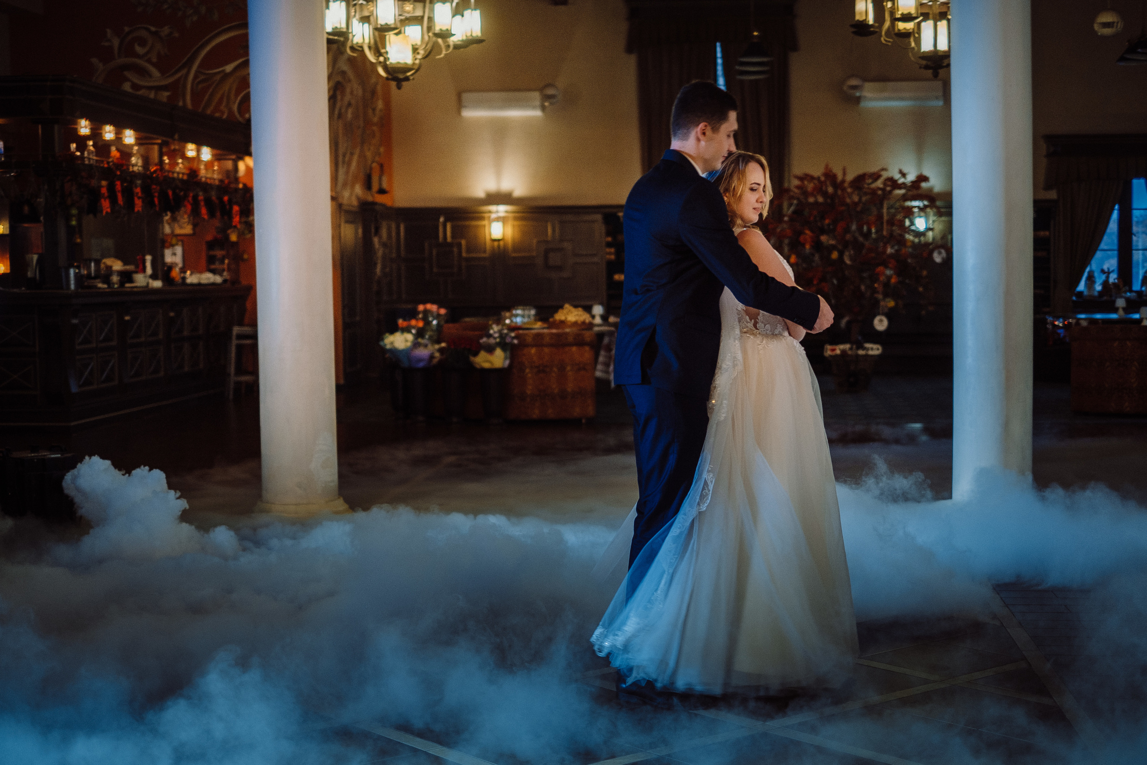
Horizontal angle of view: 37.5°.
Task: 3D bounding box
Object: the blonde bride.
[{"bbox_3d":[0.469,0.092,5.250,0.780,1.635,0.740,-2,4,-18],"label":"blonde bride"}]

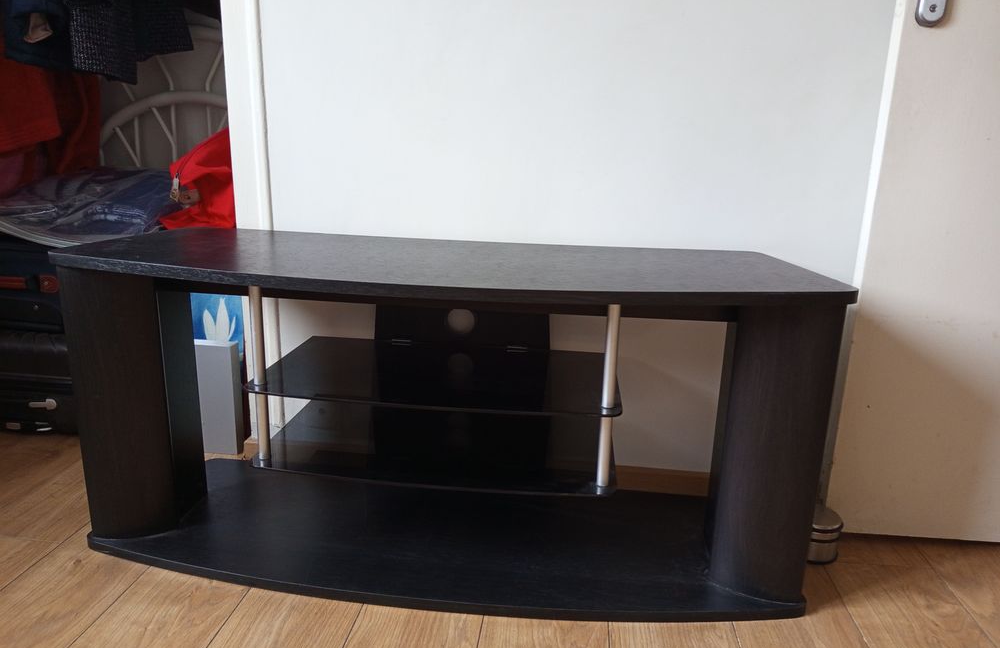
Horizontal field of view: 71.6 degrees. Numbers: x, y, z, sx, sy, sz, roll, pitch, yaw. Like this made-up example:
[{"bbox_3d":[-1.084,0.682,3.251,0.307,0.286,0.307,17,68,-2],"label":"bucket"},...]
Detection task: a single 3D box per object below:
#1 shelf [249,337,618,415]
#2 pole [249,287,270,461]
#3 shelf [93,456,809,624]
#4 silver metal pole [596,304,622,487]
[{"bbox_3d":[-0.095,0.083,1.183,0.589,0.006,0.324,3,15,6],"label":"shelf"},{"bbox_3d":[-0.379,0.074,1.090,0.019,0.312,0.019,3,15,6],"label":"pole"},{"bbox_3d":[-0.105,0.379,1.249,1.186,0.020,0.398,3,15,6],"label":"shelf"},{"bbox_3d":[0.163,0.104,1.034,0.019,0.312,0.019,3,15,6],"label":"silver metal pole"}]

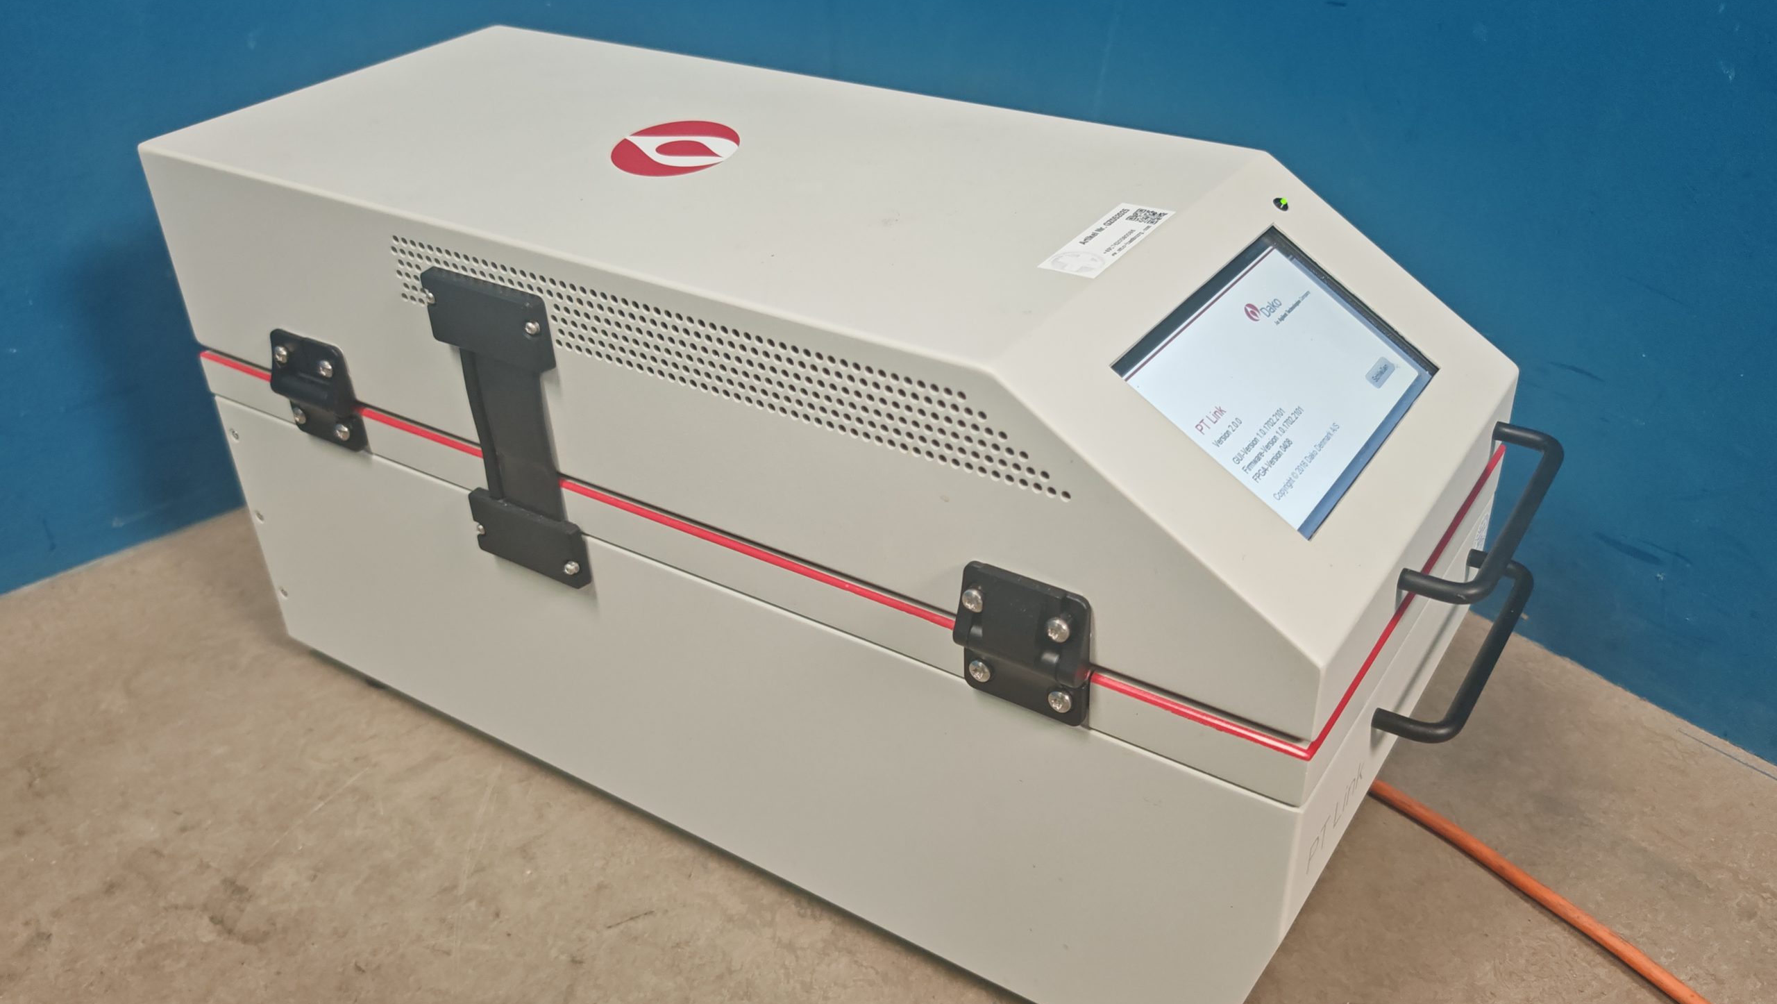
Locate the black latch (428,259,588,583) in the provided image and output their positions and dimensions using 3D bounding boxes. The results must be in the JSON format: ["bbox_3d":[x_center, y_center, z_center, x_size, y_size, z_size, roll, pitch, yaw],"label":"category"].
[{"bbox_3d":[-0.184,-0.032,0.671,0.072,0.154,0.011,18,37,29],"label":"black latch"}]

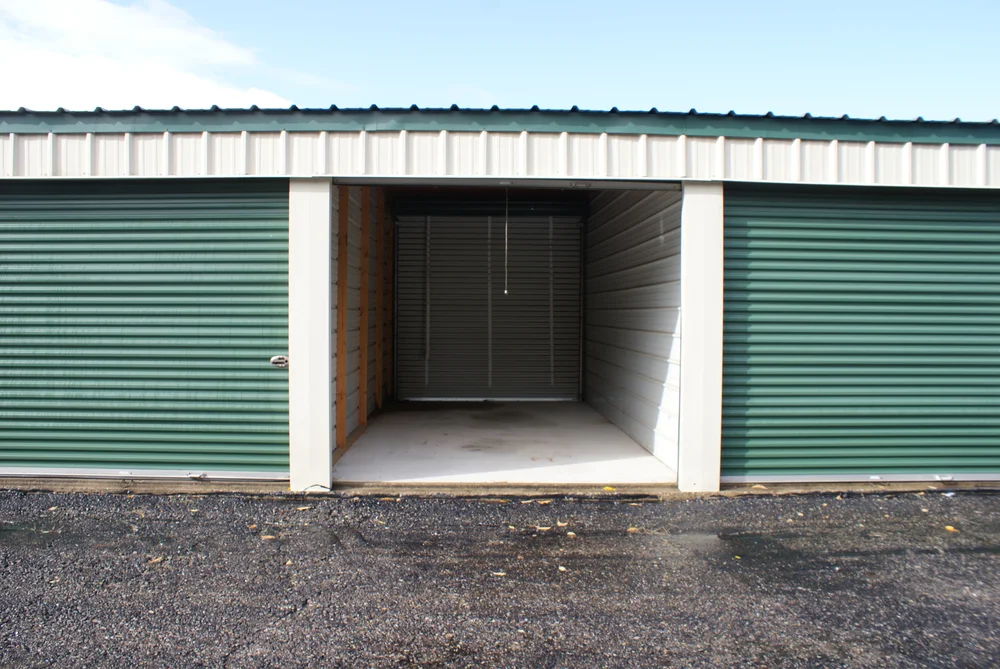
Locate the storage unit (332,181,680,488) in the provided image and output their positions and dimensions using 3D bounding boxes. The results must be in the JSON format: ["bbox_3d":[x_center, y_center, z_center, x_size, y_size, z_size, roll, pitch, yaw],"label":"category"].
[{"bbox_3d":[-0.050,-0.140,8.620,2.820,2.430,5.600,0,2,-2],"label":"storage unit"}]

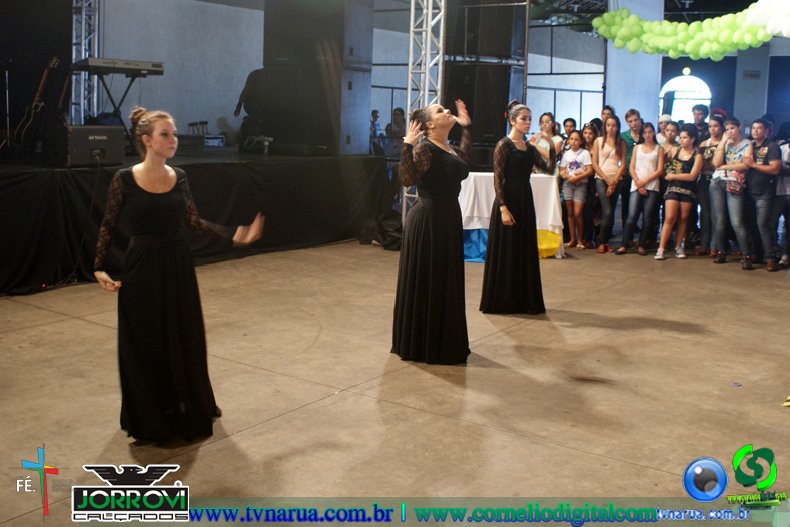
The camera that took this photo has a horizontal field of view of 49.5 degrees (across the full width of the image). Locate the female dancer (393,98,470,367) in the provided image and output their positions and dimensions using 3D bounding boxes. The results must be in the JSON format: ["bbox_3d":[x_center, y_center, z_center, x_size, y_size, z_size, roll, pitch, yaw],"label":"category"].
[{"bbox_3d":[0.275,-0.197,5.655,0.520,1.670,0.540,11,13,43],"label":"female dancer"}]

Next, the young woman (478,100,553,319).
[{"bbox_3d":[1.030,-0.457,7.151,0.570,1.720,0.460,-5,12,-35],"label":"young woman"}]

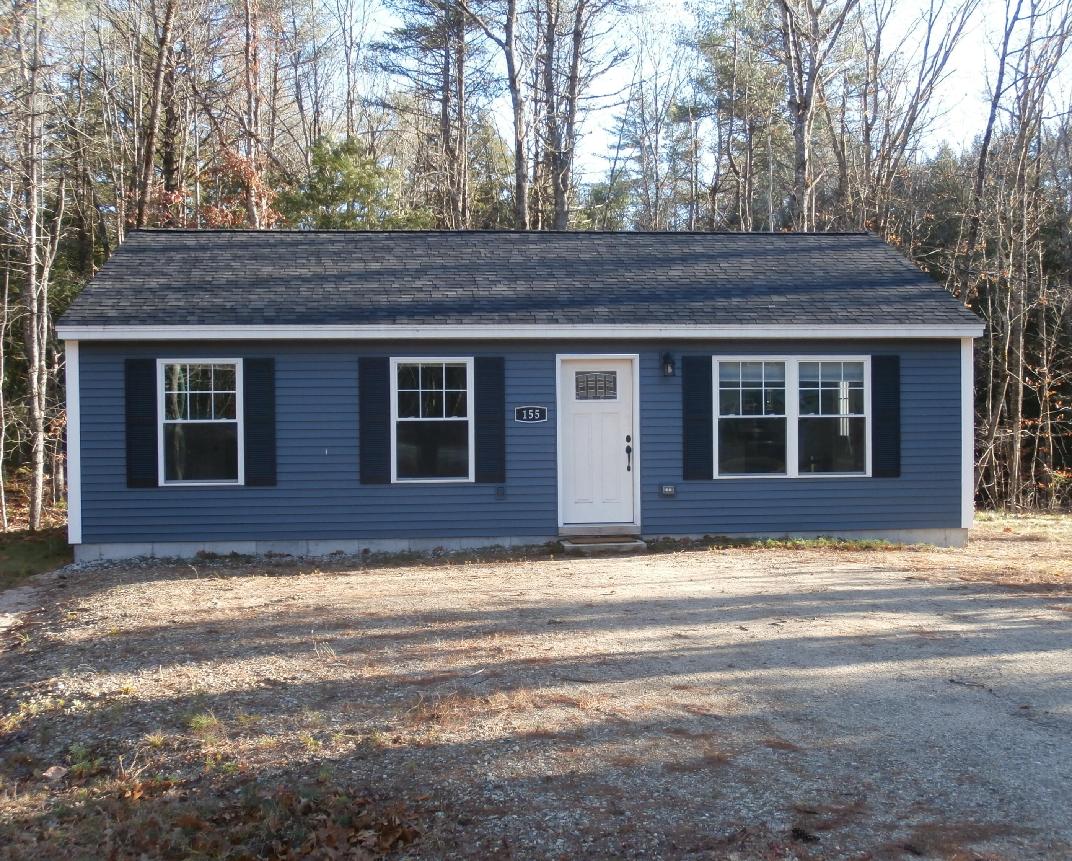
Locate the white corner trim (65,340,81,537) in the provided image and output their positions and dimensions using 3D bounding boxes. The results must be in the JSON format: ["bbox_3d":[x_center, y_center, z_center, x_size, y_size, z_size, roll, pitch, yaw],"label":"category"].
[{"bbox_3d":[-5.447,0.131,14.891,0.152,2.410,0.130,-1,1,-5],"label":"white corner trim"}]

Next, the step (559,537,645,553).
[{"bbox_3d":[0.769,1.370,14.939,0.961,0.100,0.850,-1,1,-5],"label":"step"}]

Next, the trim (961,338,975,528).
[{"bbox_3d":[5.434,0.025,15.917,0.155,2.410,0.130,-1,1,-5],"label":"trim"}]

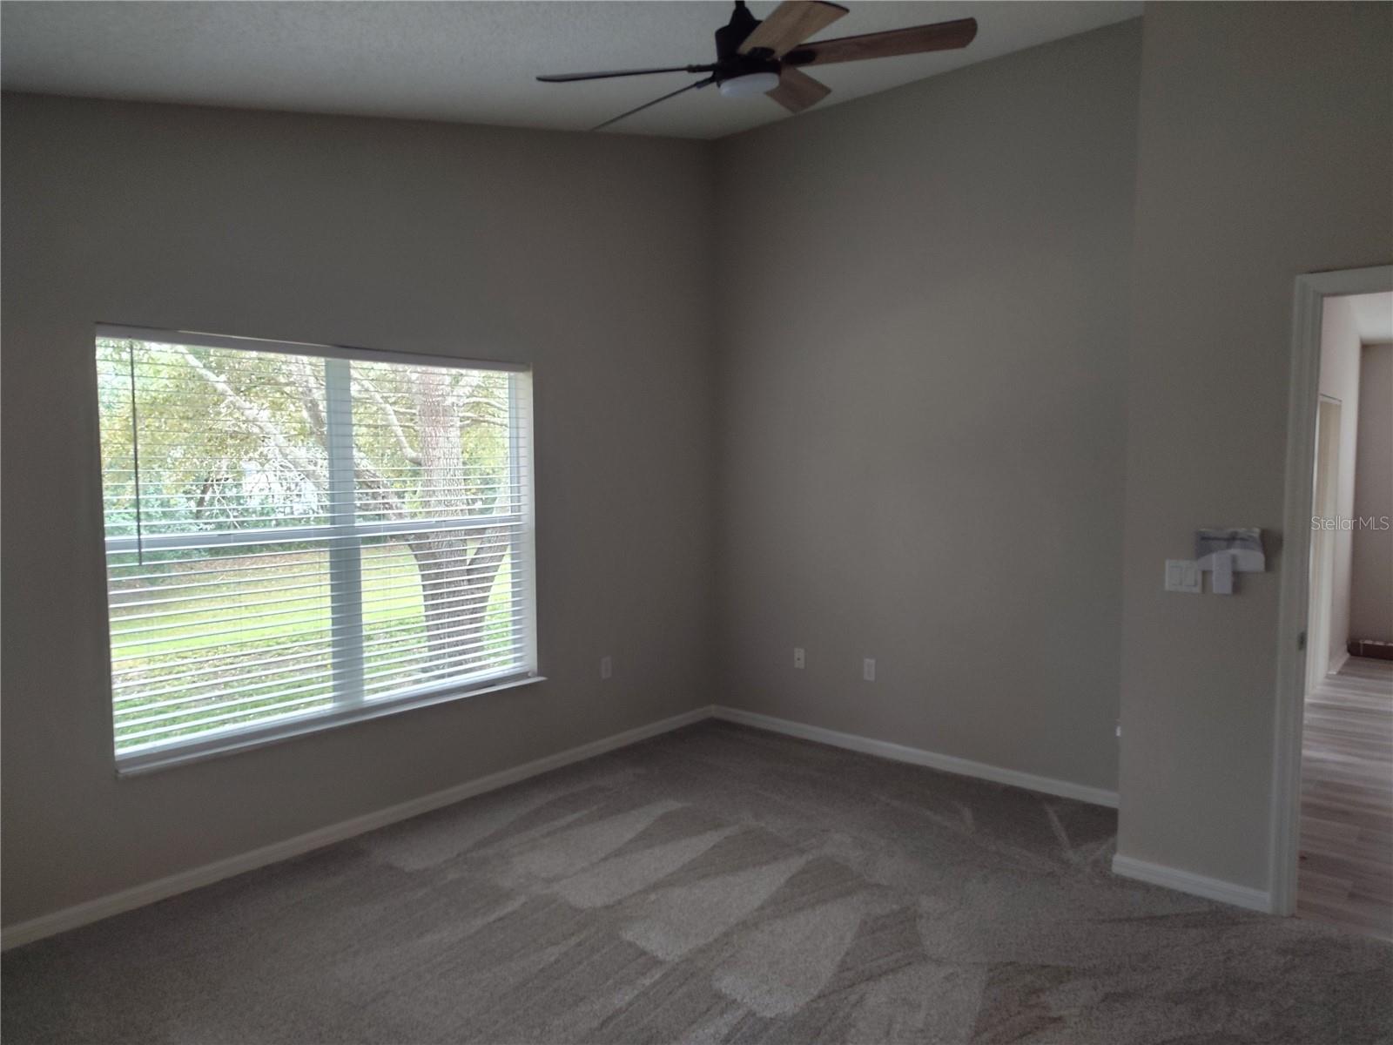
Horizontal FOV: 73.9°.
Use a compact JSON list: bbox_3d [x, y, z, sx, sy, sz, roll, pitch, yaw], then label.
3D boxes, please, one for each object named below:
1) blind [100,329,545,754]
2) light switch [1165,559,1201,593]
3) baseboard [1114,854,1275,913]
[{"bbox_3d":[-1.409,0.039,3.814,0.062,1.485,1.815,3,5,40],"label":"blind"},{"bbox_3d":[1.717,0.190,3.264,0.116,0.115,0.010,3,5,40],"label":"light switch"},{"bbox_3d":[1.753,1.284,3.303,0.504,0.070,0.014,3,5,40],"label":"baseboard"}]

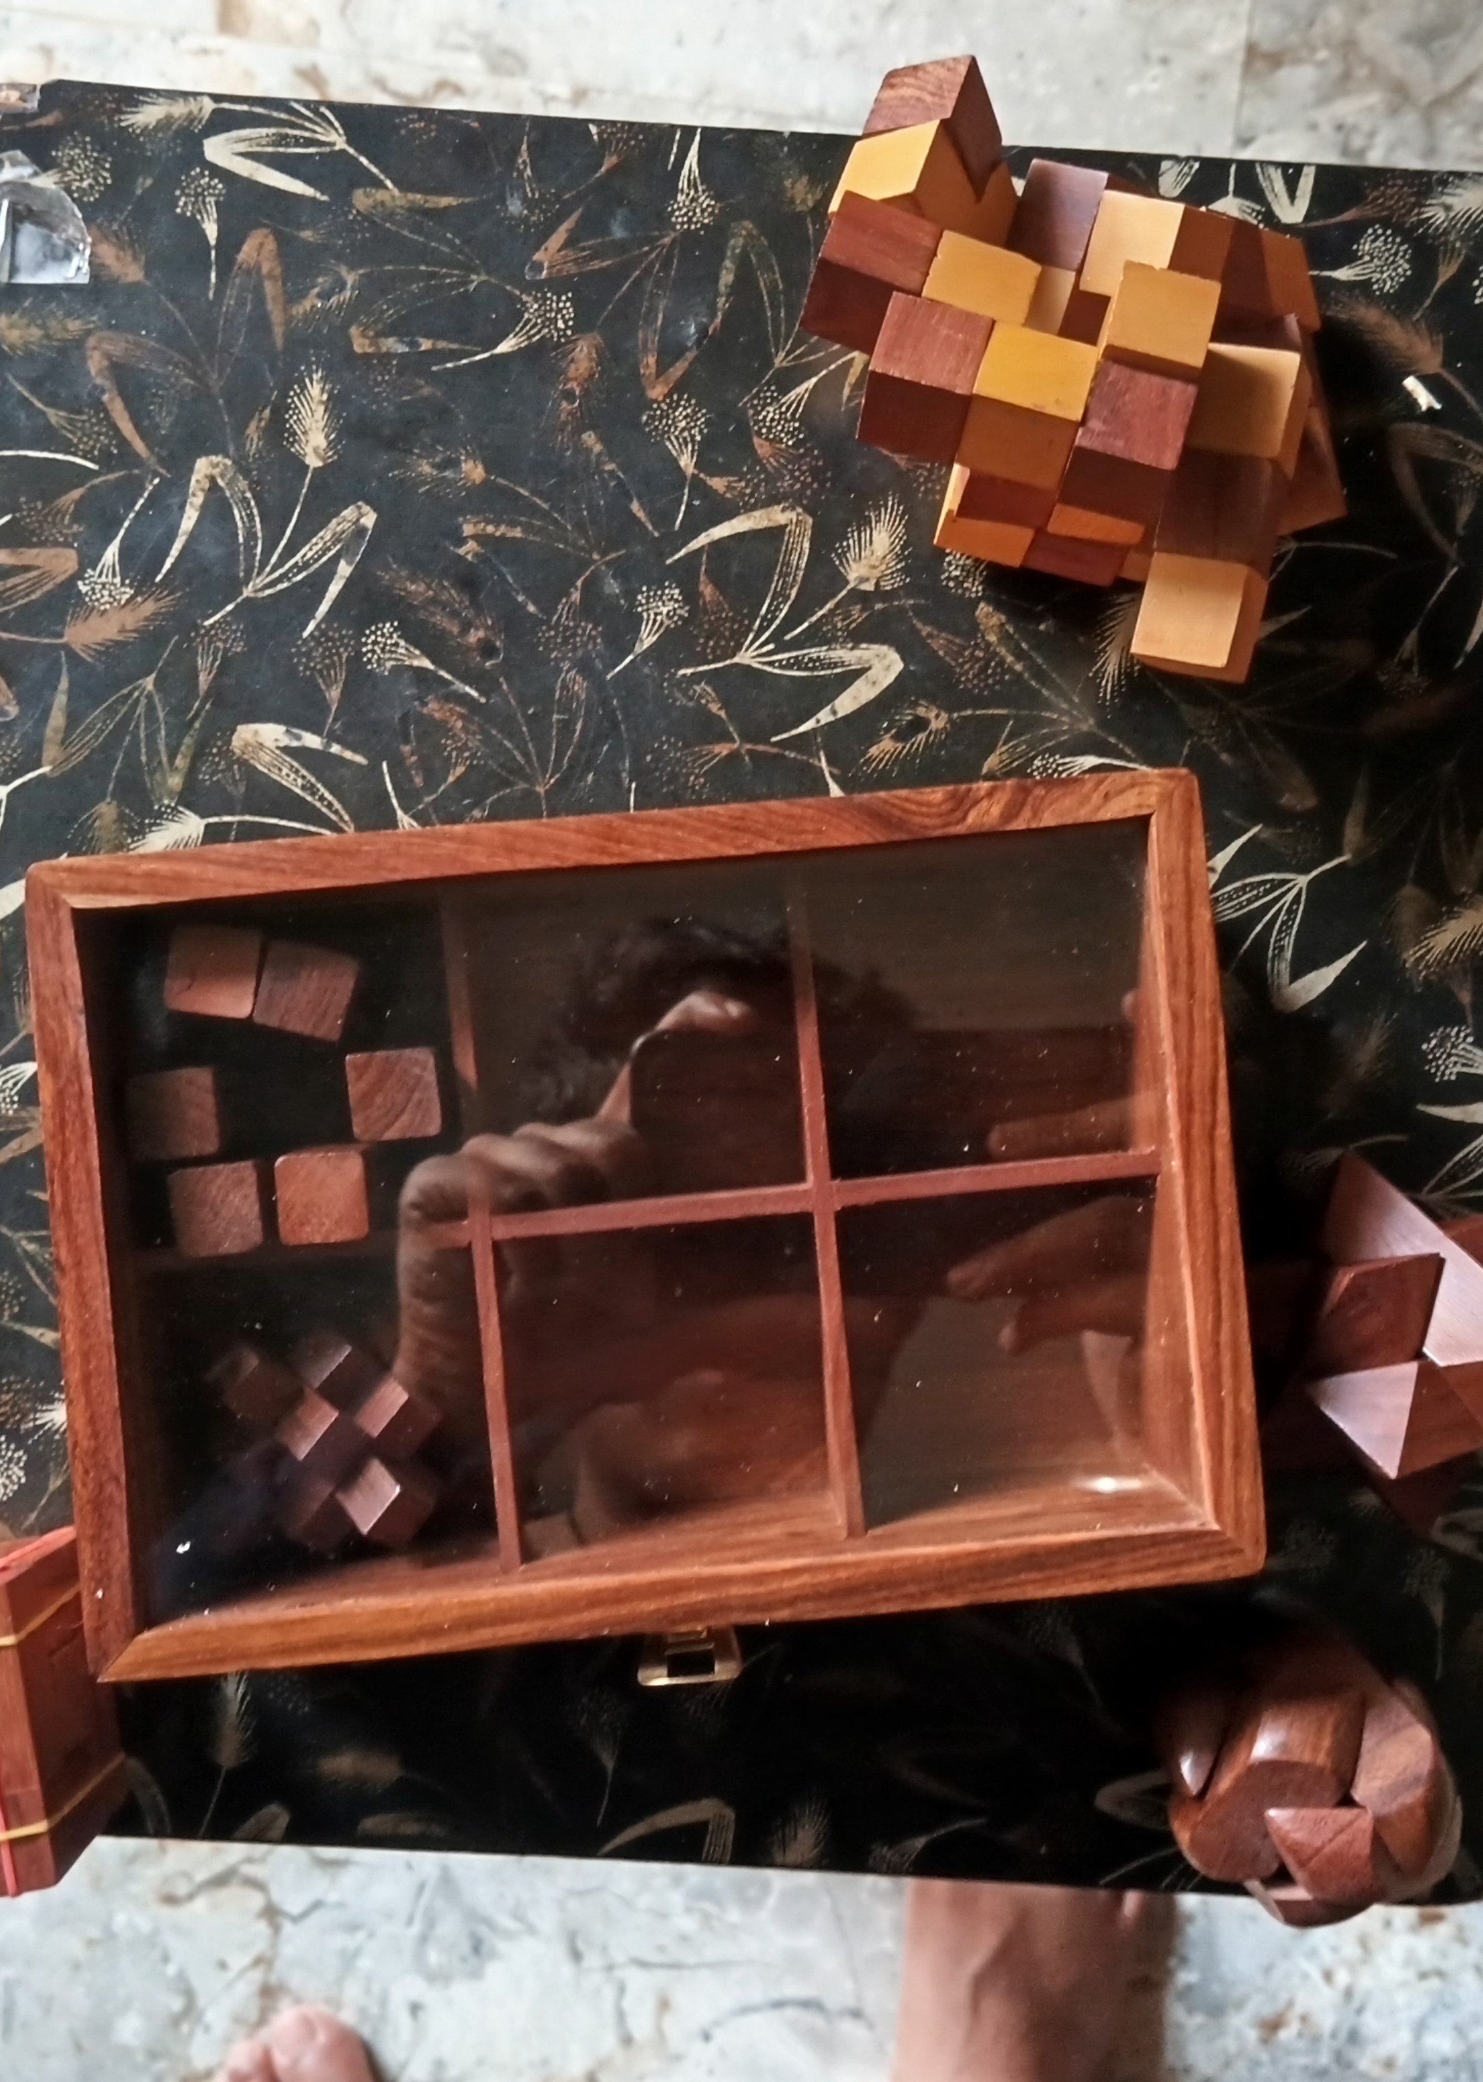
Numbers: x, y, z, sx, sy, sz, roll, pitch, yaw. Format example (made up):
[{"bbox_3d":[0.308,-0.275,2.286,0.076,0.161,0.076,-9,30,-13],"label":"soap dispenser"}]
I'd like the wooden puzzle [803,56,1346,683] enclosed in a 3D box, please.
[{"bbox_3d":[0.071,-0.128,0.454,0.118,0.080,0.101,15,89,-1],"label":"wooden puzzle"}]

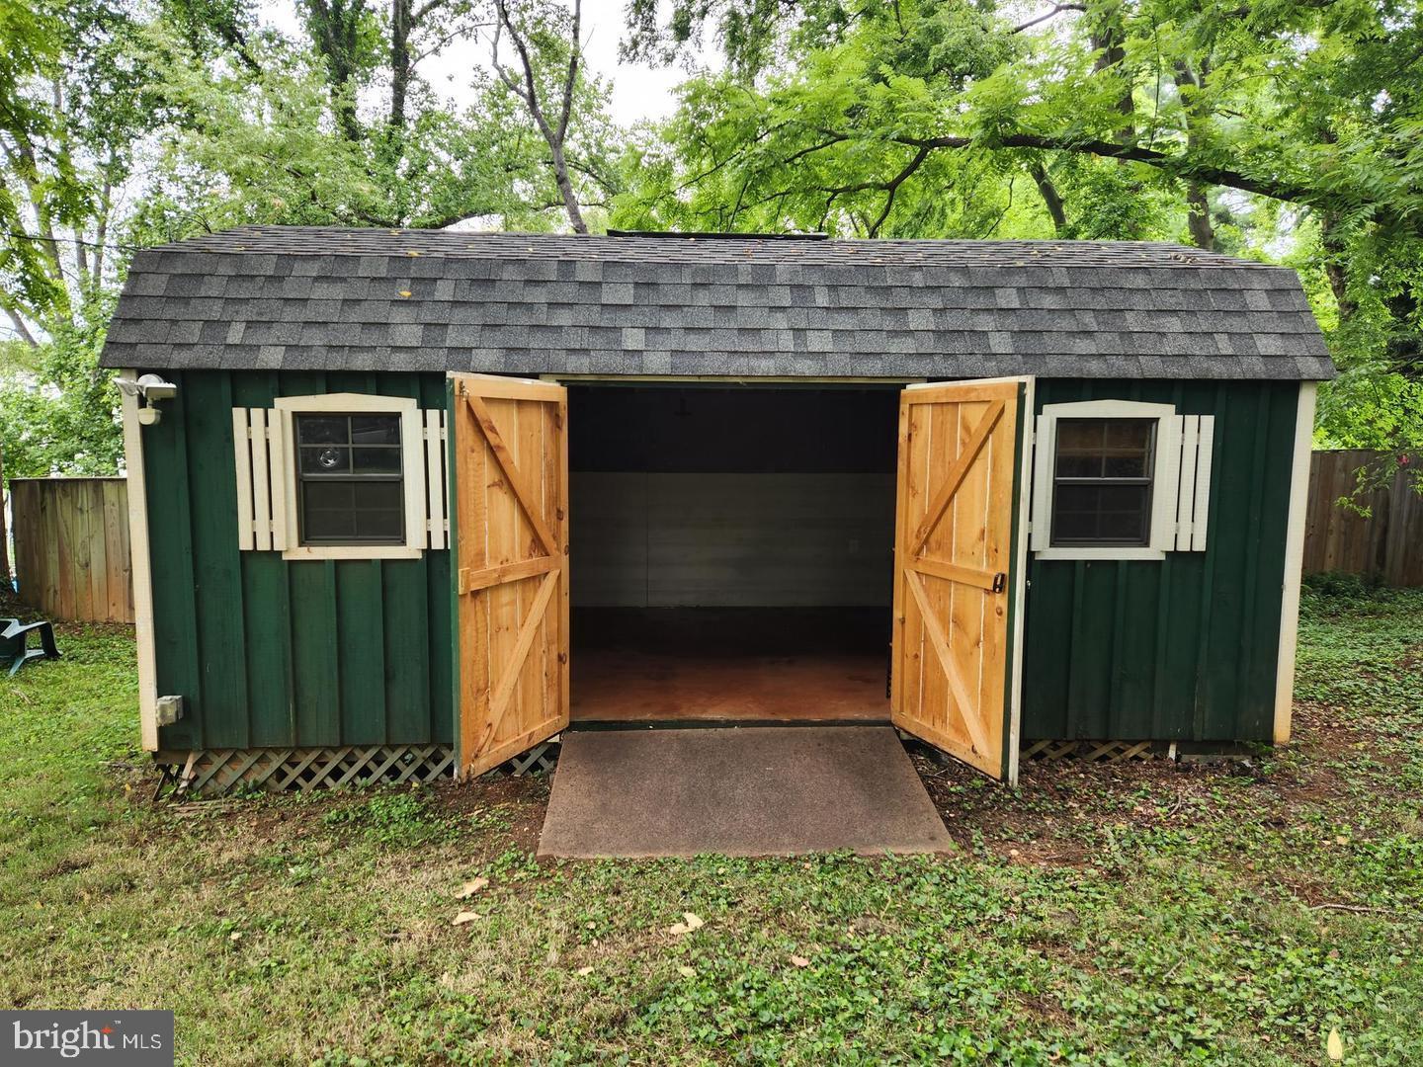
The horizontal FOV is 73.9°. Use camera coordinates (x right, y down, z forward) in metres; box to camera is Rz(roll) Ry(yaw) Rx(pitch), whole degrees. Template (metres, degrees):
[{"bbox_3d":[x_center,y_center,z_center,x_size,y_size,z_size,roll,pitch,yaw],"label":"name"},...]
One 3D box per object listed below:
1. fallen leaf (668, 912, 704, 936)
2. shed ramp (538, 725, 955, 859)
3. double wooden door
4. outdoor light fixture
[{"bbox_3d":[-0.085,1.390,3.354,0.120,0.030,0.110,0,6,-2],"label":"fallen leaf"},{"bbox_3d":[0.124,1.196,4.440,1.730,0.220,1.100,0,6,-2],"label":"shed ramp"},{"bbox_3d":[0.101,0.178,4.512,2.530,1.800,0.860,0,6,-2],"label":"double wooden door"},{"bbox_3d":[-2.744,-0.652,4.610,0.265,0.240,0.180,0,6,-2],"label":"outdoor light fixture"}]

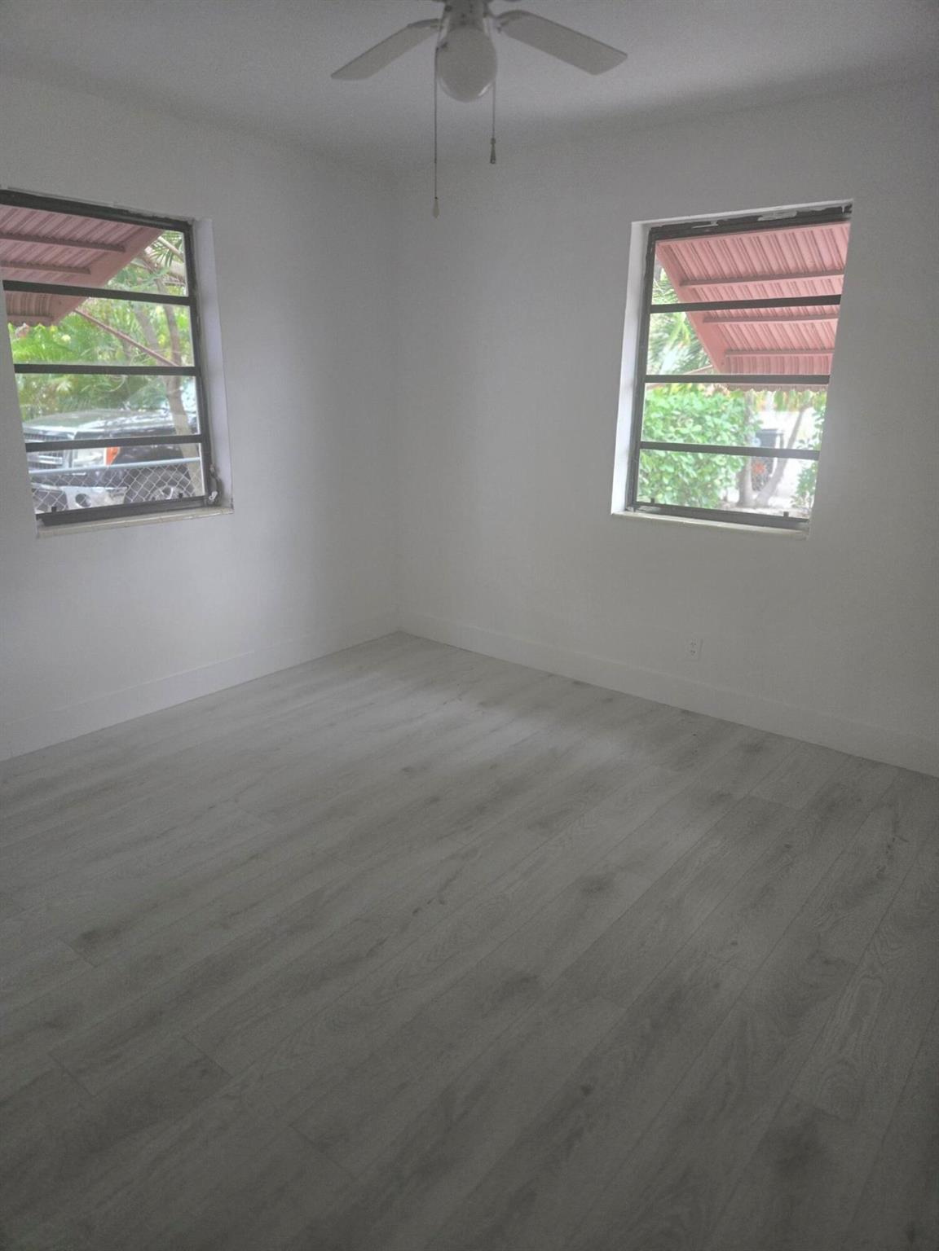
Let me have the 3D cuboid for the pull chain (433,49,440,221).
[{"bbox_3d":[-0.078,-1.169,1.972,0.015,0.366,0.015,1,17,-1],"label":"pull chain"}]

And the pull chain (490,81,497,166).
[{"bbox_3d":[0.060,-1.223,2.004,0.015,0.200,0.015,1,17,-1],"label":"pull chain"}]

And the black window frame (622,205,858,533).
[{"bbox_3d":[1.128,-1.069,3.583,0.900,1.240,0.065,14,21,37],"label":"black window frame"}]

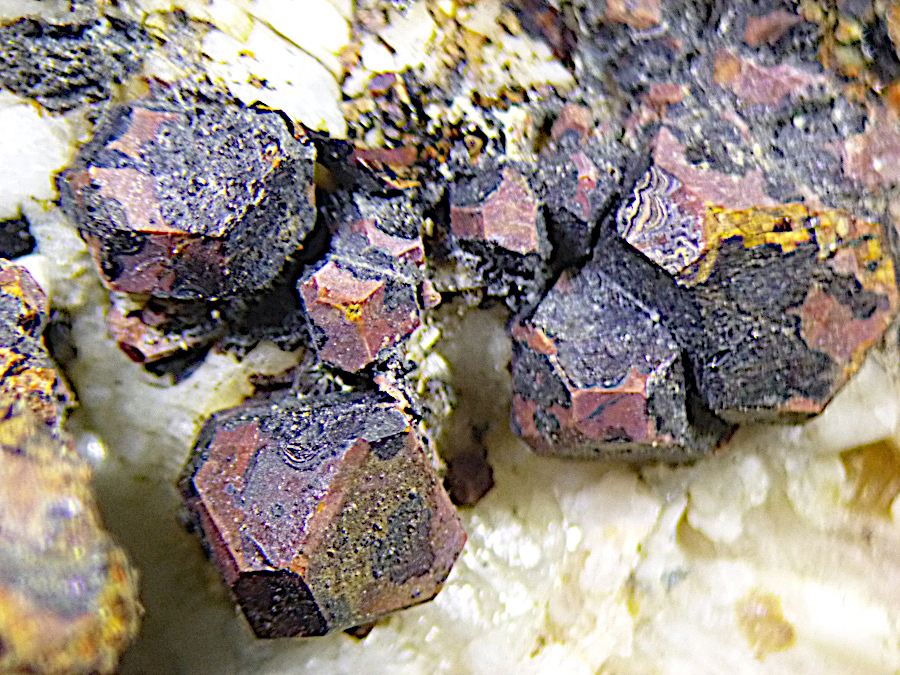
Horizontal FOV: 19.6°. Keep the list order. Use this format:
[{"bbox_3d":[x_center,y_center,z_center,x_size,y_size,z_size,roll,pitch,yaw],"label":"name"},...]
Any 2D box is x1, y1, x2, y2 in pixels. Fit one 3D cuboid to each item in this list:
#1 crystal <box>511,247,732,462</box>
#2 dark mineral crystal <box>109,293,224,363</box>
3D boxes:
[{"bbox_3d":[0.010,0.001,0.150,0.012,0.010,0.011,0,50,0],"label":"crystal"},{"bbox_3d":[-0.017,-0.001,0.153,0.007,0.004,0.005,0,50,0],"label":"dark mineral crystal"}]

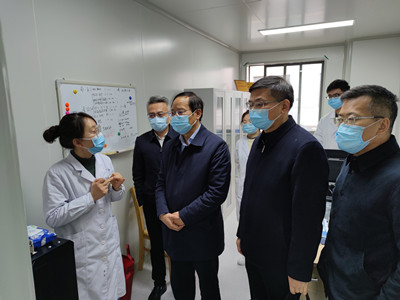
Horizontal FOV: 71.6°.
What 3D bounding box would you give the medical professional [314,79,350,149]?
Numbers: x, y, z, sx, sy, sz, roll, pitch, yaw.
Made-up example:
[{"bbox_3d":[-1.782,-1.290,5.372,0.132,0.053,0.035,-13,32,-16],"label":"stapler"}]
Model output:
[{"bbox_3d":[1.236,0.276,2.607,0.320,1.820,0.500,-8,12,-35],"label":"medical professional"}]

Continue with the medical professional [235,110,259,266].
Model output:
[{"bbox_3d":[0.524,0.390,2.819,0.450,1.620,0.290,7,13,38],"label":"medical professional"}]

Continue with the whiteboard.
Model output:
[{"bbox_3d":[-0.777,-0.240,2.278,0.040,0.596,0.848,4,11,25],"label":"whiteboard"}]

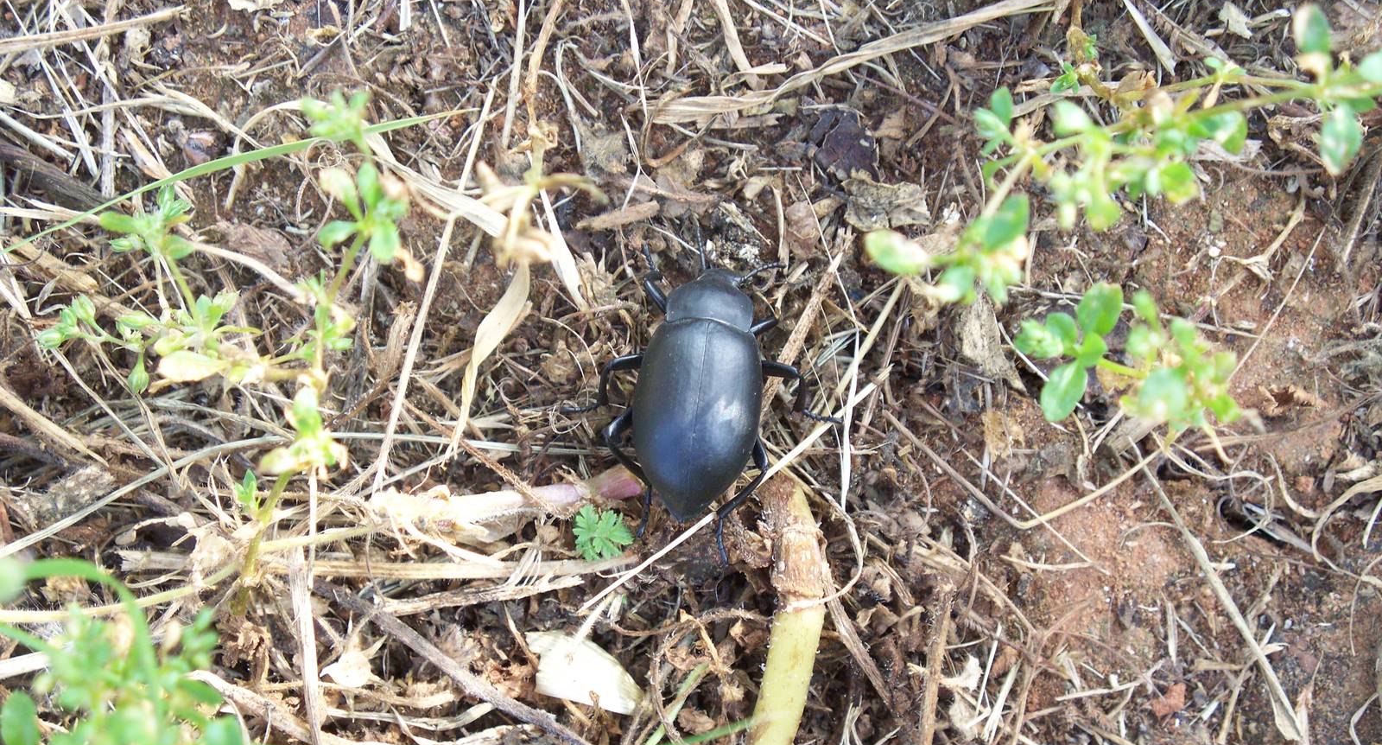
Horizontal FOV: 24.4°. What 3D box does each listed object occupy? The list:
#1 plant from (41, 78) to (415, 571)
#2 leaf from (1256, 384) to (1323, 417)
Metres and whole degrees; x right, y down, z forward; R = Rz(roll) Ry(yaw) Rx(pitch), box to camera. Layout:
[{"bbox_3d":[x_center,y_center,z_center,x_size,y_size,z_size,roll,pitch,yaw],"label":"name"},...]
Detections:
[{"bbox_3d":[-0.045,-0.003,0.309,0.035,0.028,0.045,-3,70,-1],"label":"plant"},{"bbox_3d":[0.060,0.003,0.319,0.006,0.003,0.003,3,70,1],"label":"leaf"}]

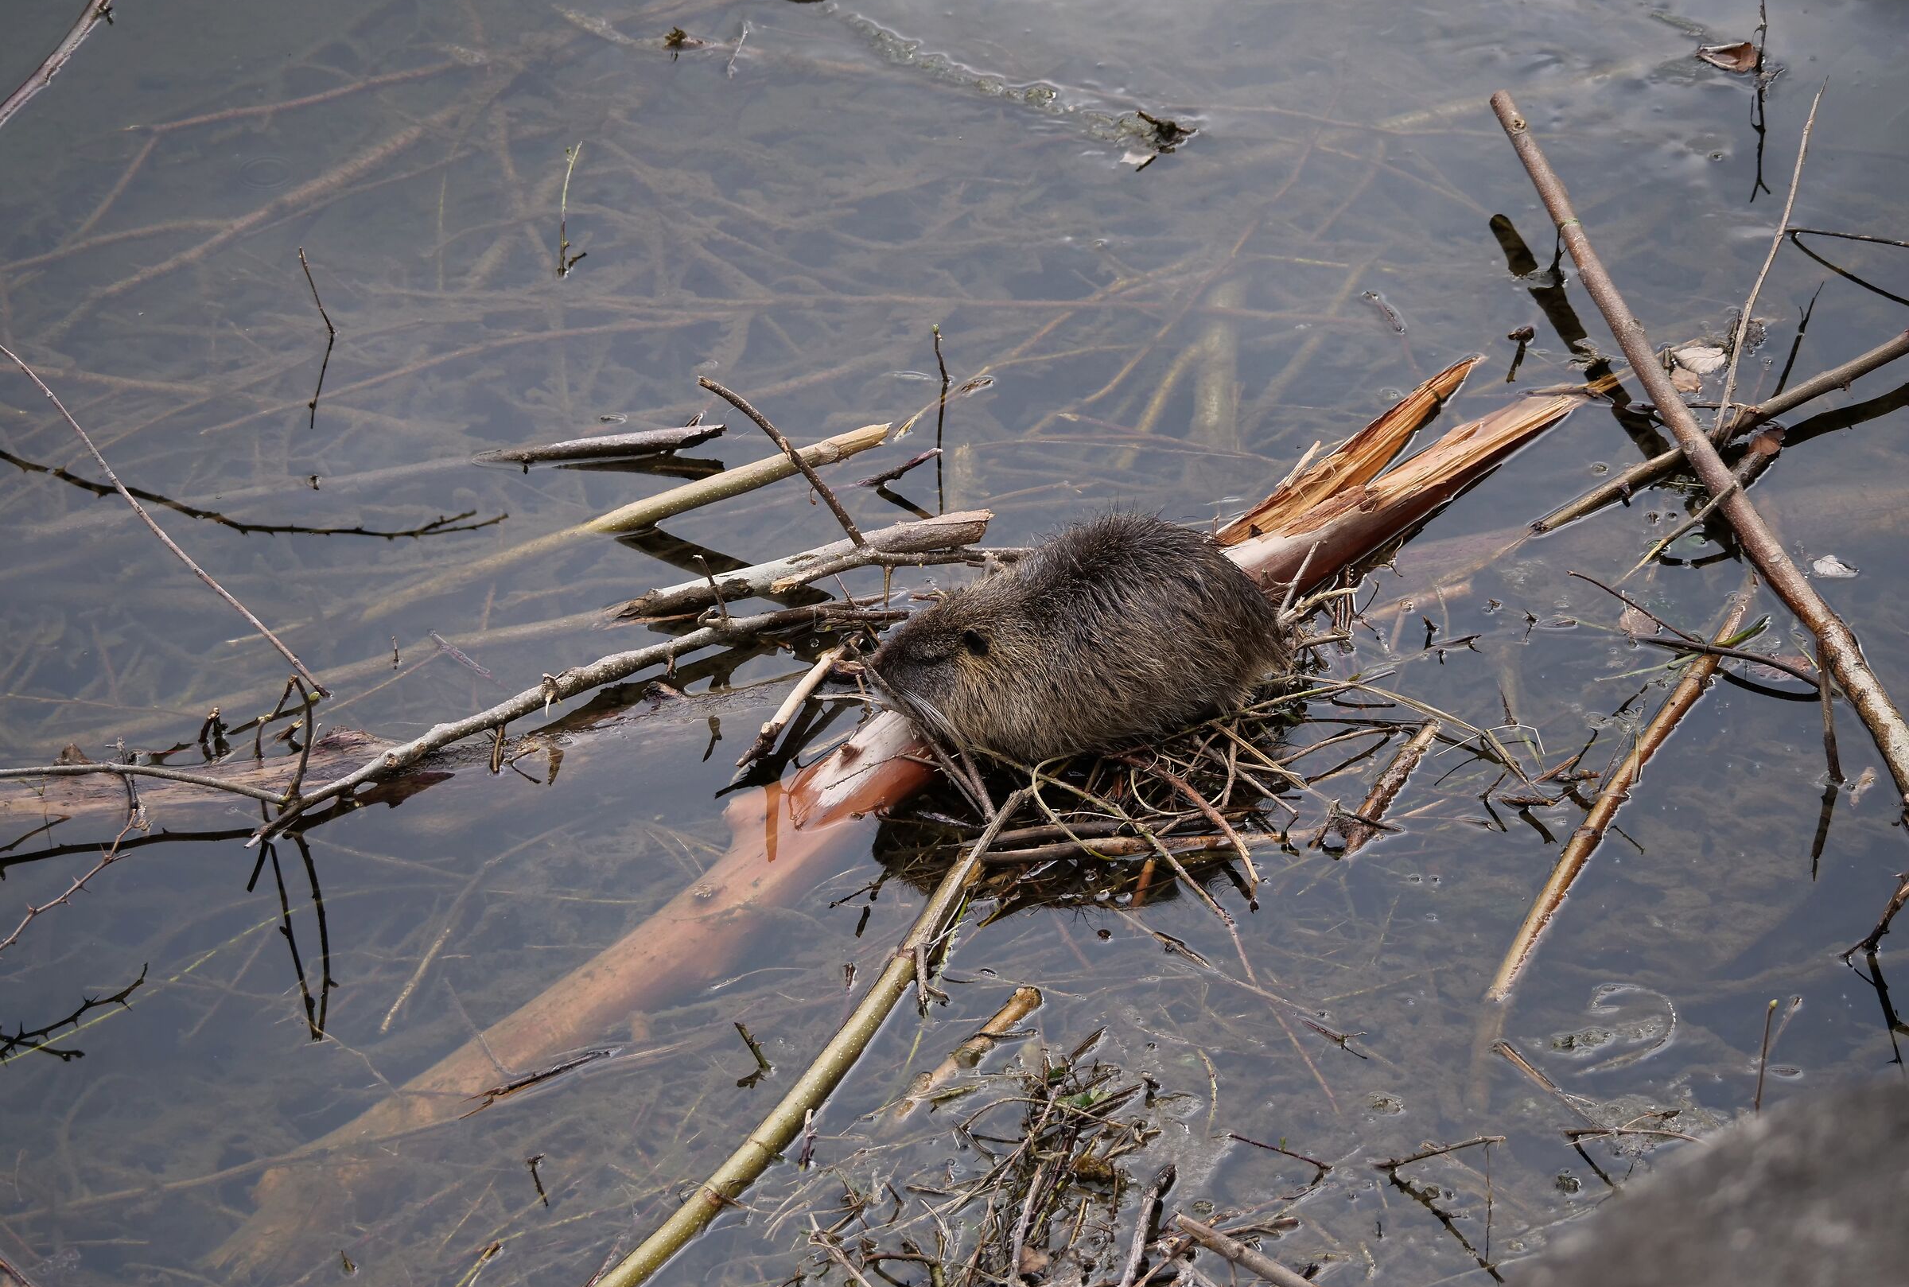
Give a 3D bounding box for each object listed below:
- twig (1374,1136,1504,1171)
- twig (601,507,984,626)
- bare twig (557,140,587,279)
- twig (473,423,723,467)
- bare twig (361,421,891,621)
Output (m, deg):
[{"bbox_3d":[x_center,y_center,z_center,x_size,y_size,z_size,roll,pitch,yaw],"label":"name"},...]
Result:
[{"bbox_3d":[0.432,0.453,9.812,0.155,0.016,0.018,-14,19,42],"label":"twig"},{"bbox_3d":[-0.152,-0.067,10.623,0.390,0.042,0.040,-13,32,10],"label":"twig"},{"bbox_3d":[-0.389,-0.444,11.247,0.018,0.020,0.165,8,57,-2],"label":"bare twig"},{"bbox_3d":[-0.351,-0.195,10.899,0.250,0.030,0.030,-6,33,3],"label":"twig"},{"bbox_3d":[-0.322,-0.103,10.768,0.575,0.045,0.045,-24,32,10],"label":"bare twig"}]

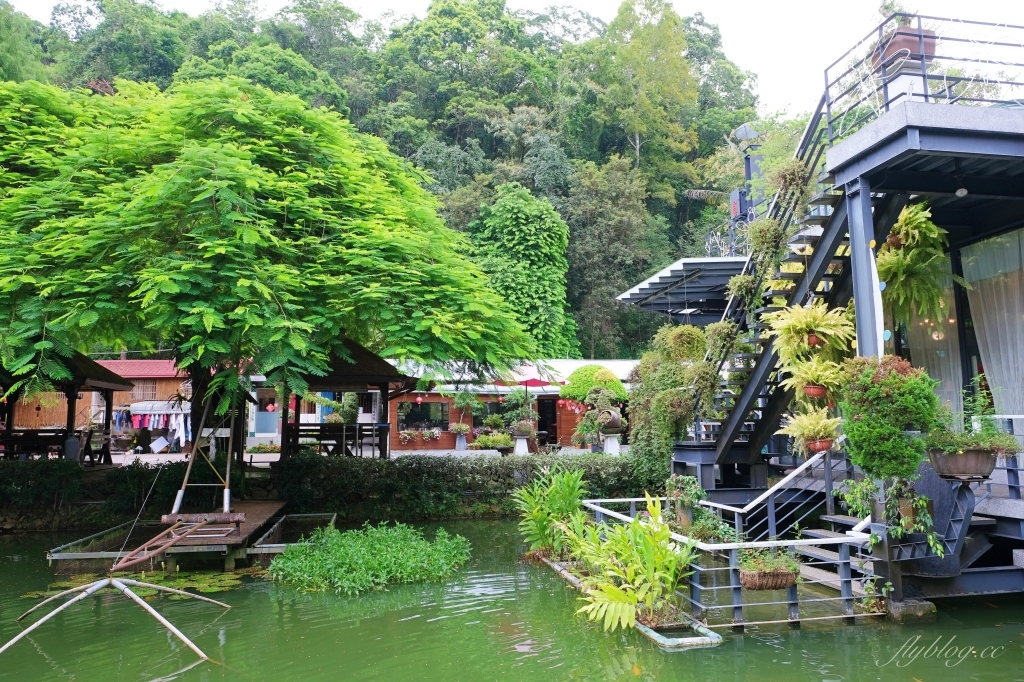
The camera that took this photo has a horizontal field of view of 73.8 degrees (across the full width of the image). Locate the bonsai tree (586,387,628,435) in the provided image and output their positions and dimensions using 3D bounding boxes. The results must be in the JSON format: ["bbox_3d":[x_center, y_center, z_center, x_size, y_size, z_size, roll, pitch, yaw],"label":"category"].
[{"bbox_3d":[2.740,2.066,20.000,1.200,1.450,1.100,0,-7,0],"label":"bonsai tree"}]

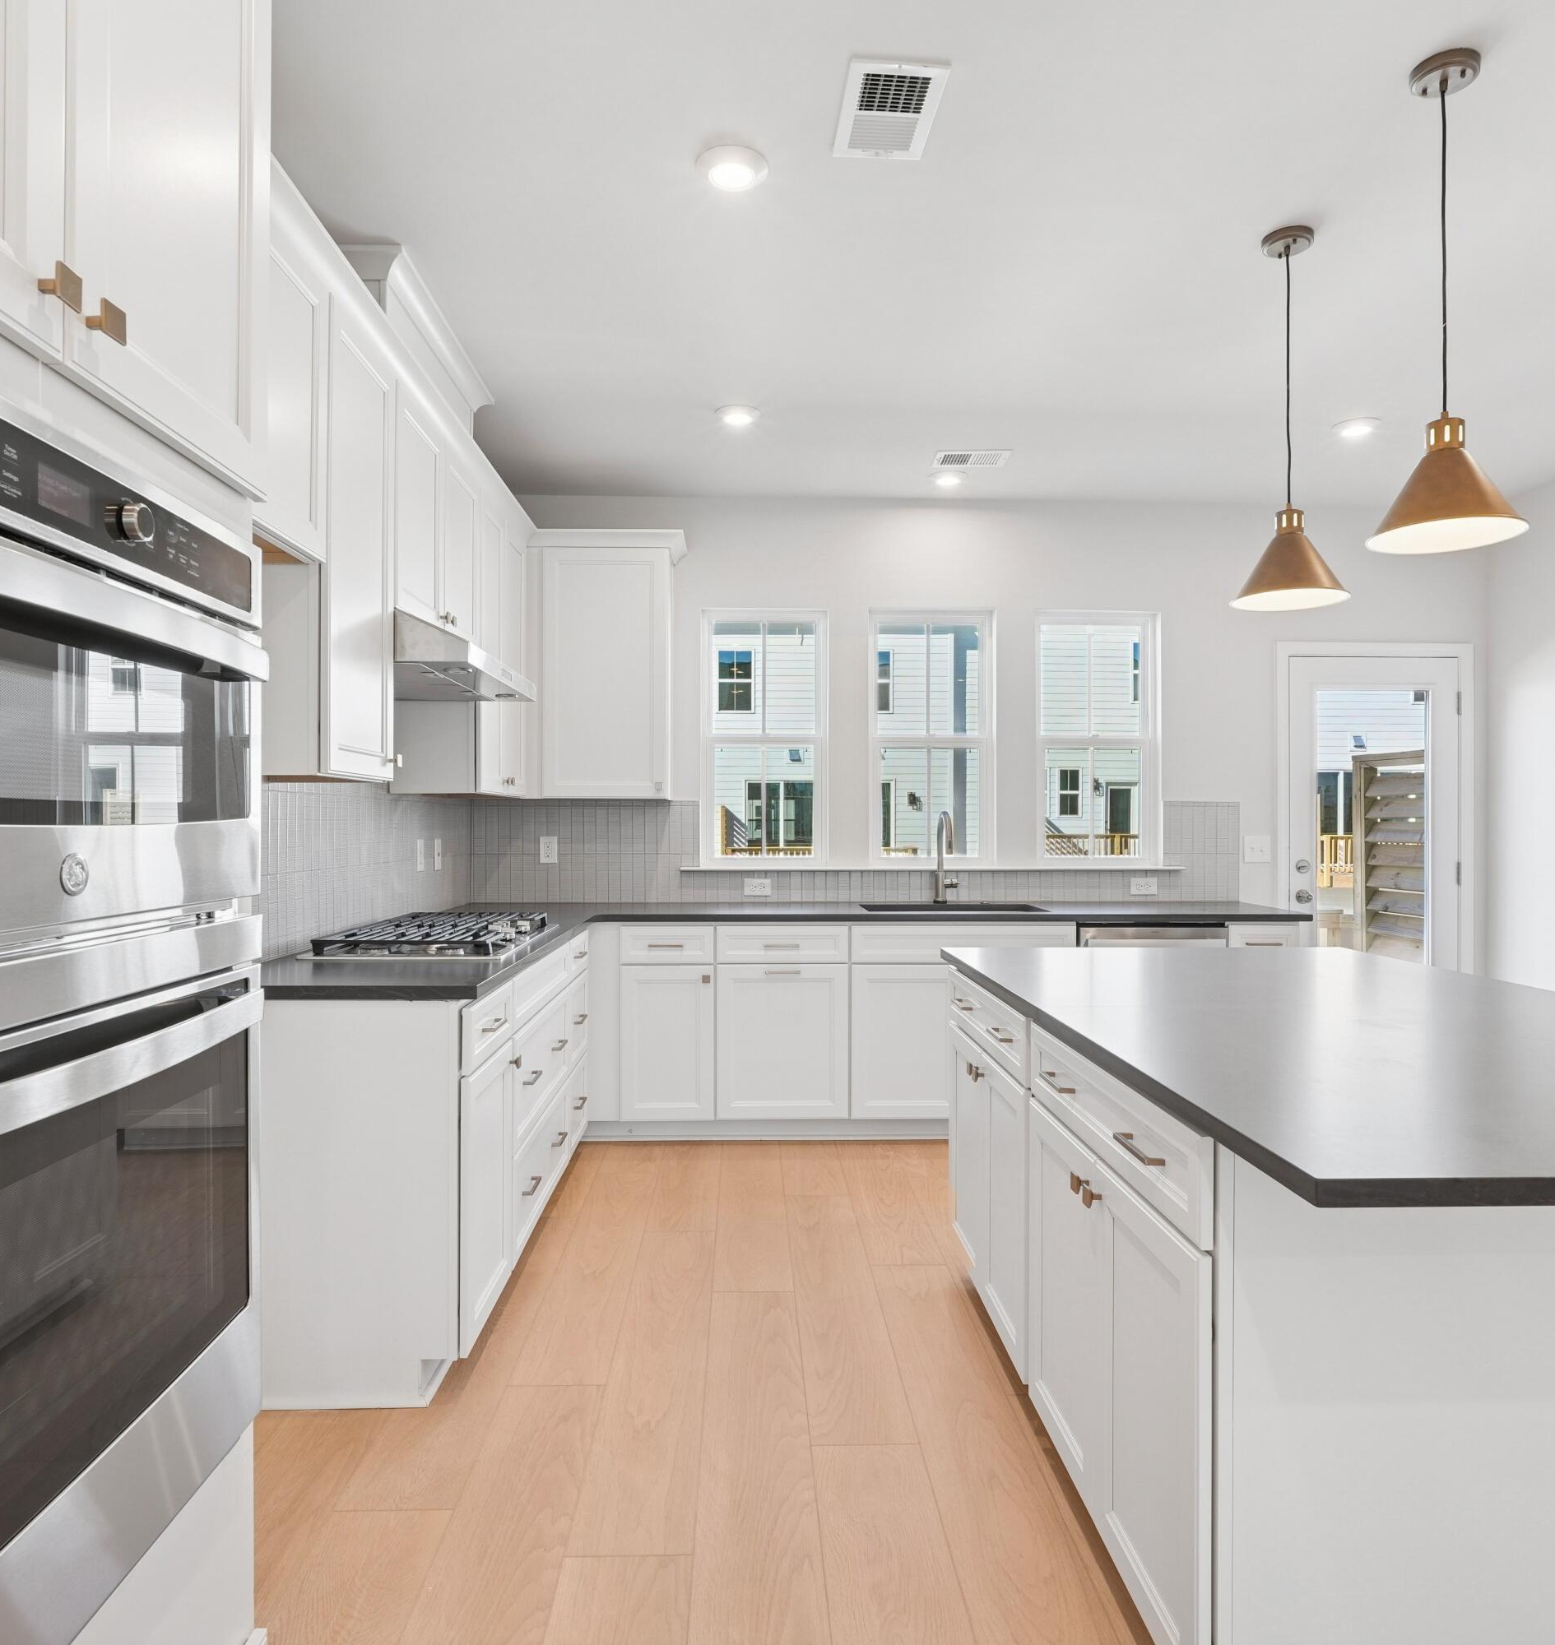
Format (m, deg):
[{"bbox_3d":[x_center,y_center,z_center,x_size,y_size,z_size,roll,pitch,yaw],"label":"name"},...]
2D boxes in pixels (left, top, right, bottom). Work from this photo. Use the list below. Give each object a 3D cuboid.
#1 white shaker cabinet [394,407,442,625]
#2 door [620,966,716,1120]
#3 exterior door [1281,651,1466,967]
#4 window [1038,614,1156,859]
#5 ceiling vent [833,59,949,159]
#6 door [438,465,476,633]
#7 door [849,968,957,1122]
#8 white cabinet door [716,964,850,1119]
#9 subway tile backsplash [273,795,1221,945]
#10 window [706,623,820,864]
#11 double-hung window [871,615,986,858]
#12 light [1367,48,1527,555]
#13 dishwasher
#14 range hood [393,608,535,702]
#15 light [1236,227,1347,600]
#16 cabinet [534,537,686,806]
[{"bbox_3d":[-1.012,-0.859,3.079,0.022,0.601,0.448,0,0,-2],"label":"white shaker cabinet"},{"bbox_3d":[-0.422,0.858,4.272,0.366,0.599,0.021,0,0,-2],"label":"door"},{"bbox_3d":[2.726,0.260,5.037,0.797,2.035,0.050,0,0,-2],"label":"exterior door"},{"bbox_3d":[1.463,-0.392,5.024,0.543,1.118,0.085,0,0,-2],"label":"window"},{"bbox_3d":[0.231,-1.476,2.281,0.197,0.015,0.306,0,0,-4],"label":"ceiling vent"},{"bbox_3d":[-0.994,-0.856,3.454,0.022,0.560,0.433,0,0,-2],"label":"door"},{"bbox_3d":[0.514,0.868,4.341,0.444,0.606,0.021,0,0,-2],"label":"door"},{"bbox_3d":[0.022,0.867,4.327,0.518,0.606,0.021,0,0,-2],"label":"white cabinet door"},{"bbox_3d":[0.405,0.133,3.718,3.478,0.466,2.471,0,0,-2],"label":"subway tile backsplash"},{"bbox_3d":[-0.057,-0.383,4.975,0.525,1.098,0.085,0,0,-2],"label":"window"},{"bbox_3d":[0.689,-0.390,4.999,0.530,1.095,0.085,0,0,-2],"label":"double-hung window"},{"bbox_3d":[1.296,-1.004,2.128,0.274,0.920,0.274,0,0,-2],"label":"light"},{"bbox_3d":[1.478,0.843,4.661,0.605,0.862,0.620,0,0,-2],"label":"dishwasher"},{"bbox_3d":[-1.076,-0.490,3.307,0.521,0.150,0.915,0,0,-2],"label":"range hood"},{"bbox_3d":[1.297,-1.018,2.774,0.310,0.926,0.310,0,0,-2],"label":"light"},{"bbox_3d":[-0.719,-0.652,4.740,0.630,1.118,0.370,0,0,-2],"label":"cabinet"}]

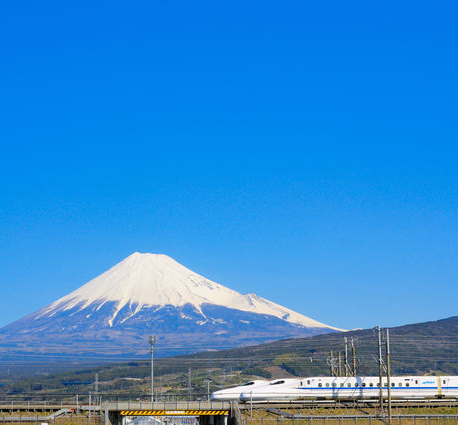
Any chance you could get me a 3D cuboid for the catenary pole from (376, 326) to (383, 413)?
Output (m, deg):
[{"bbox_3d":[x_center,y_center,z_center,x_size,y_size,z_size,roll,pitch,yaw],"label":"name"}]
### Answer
[{"bbox_3d":[21.048,21.592,147.000,0.800,11.700,0.800,1,-11,-6],"label":"catenary pole"}]

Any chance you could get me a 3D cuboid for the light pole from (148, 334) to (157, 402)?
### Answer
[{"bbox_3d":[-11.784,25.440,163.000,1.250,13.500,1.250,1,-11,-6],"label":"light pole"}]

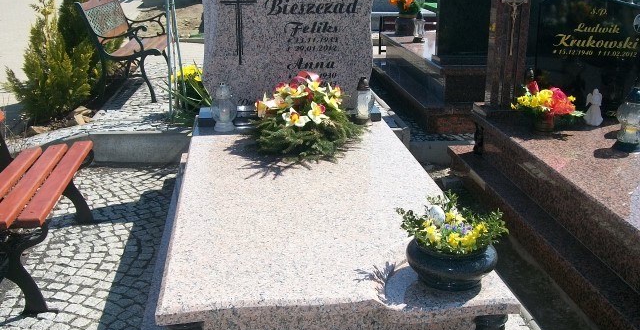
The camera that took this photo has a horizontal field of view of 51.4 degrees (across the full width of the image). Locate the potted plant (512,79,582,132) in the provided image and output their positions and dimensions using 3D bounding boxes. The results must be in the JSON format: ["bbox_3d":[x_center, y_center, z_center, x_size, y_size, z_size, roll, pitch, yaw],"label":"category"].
[{"bbox_3d":[1.257,-0.342,3.736,0.390,0.270,0.330,-2,18,-7],"label":"potted plant"}]

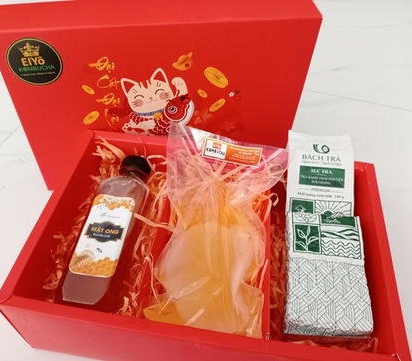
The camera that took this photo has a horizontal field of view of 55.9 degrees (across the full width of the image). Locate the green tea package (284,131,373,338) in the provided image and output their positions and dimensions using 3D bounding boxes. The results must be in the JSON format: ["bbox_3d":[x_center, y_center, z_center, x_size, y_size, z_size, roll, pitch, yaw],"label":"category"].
[{"bbox_3d":[0.109,0.048,0.373,0.067,0.050,0.193,6,59,4],"label":"green tea package"}]

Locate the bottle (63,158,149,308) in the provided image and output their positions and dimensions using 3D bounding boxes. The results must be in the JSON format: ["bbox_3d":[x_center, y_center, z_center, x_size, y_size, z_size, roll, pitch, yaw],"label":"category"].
[{"bbox_3d":[-0.090,0.050,0.399,0.050,0.050,0.156,4,64,15],"label":"bottle"}]

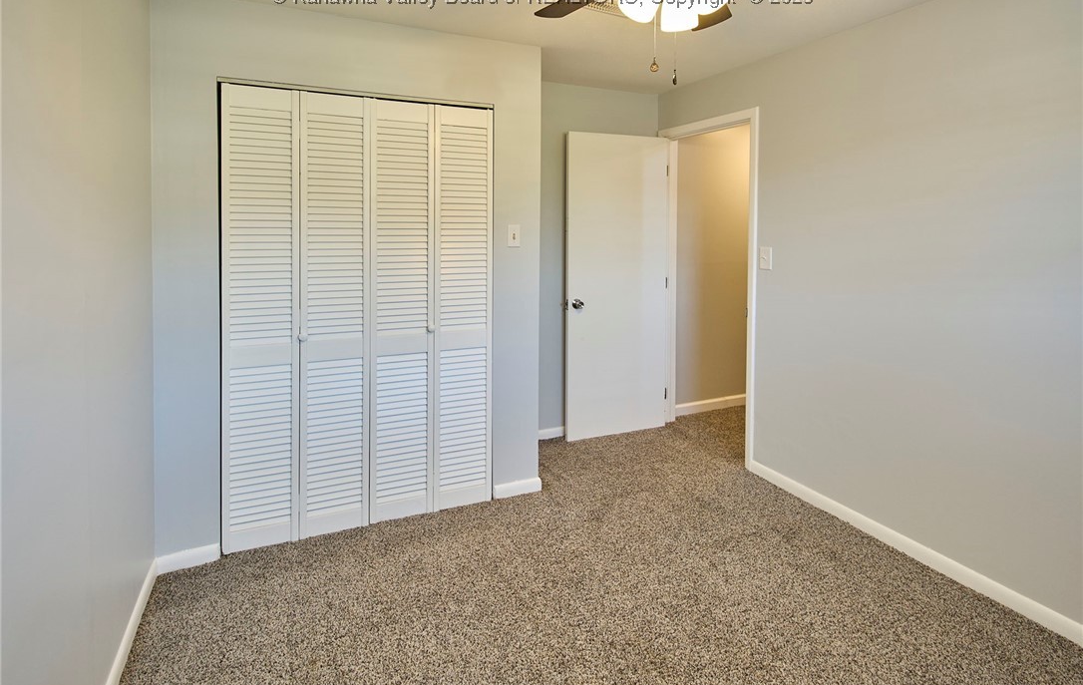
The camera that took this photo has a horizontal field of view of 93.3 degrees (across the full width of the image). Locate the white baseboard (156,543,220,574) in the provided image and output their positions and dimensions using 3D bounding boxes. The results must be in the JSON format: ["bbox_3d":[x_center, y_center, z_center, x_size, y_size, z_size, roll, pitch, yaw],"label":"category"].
[{"bbox_3d":[-1.478,0.908,2.140,0.230,0.075,0.020,-2,5,-24],"label":"white baseboard"}]

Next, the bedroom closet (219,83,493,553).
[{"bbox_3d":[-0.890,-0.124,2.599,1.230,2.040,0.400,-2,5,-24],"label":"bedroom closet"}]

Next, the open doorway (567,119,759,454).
[{"bbox_3d":[0.732,-0.353,3.200,0.780,2.100,0.920,-2,6,-25],"label":"open doorway"}]

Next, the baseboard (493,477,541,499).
[{"bbox_3d":[-0.125,0.781,2.723,0.270,0.075,0.020,-2,5,-24],"label":"baseboard"}]

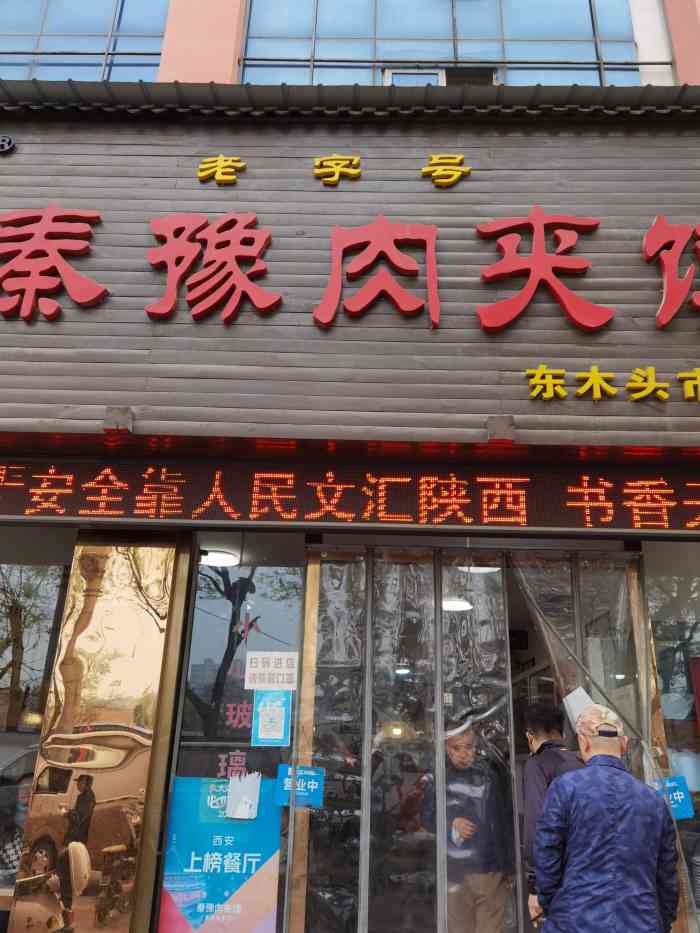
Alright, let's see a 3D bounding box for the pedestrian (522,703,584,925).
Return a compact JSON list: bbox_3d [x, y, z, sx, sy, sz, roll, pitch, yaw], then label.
[{"bbox_3d":[1.028,1.960,3.306,0.500,1.680,0.360,9,-22,-19],"label":"pedestrian"}]

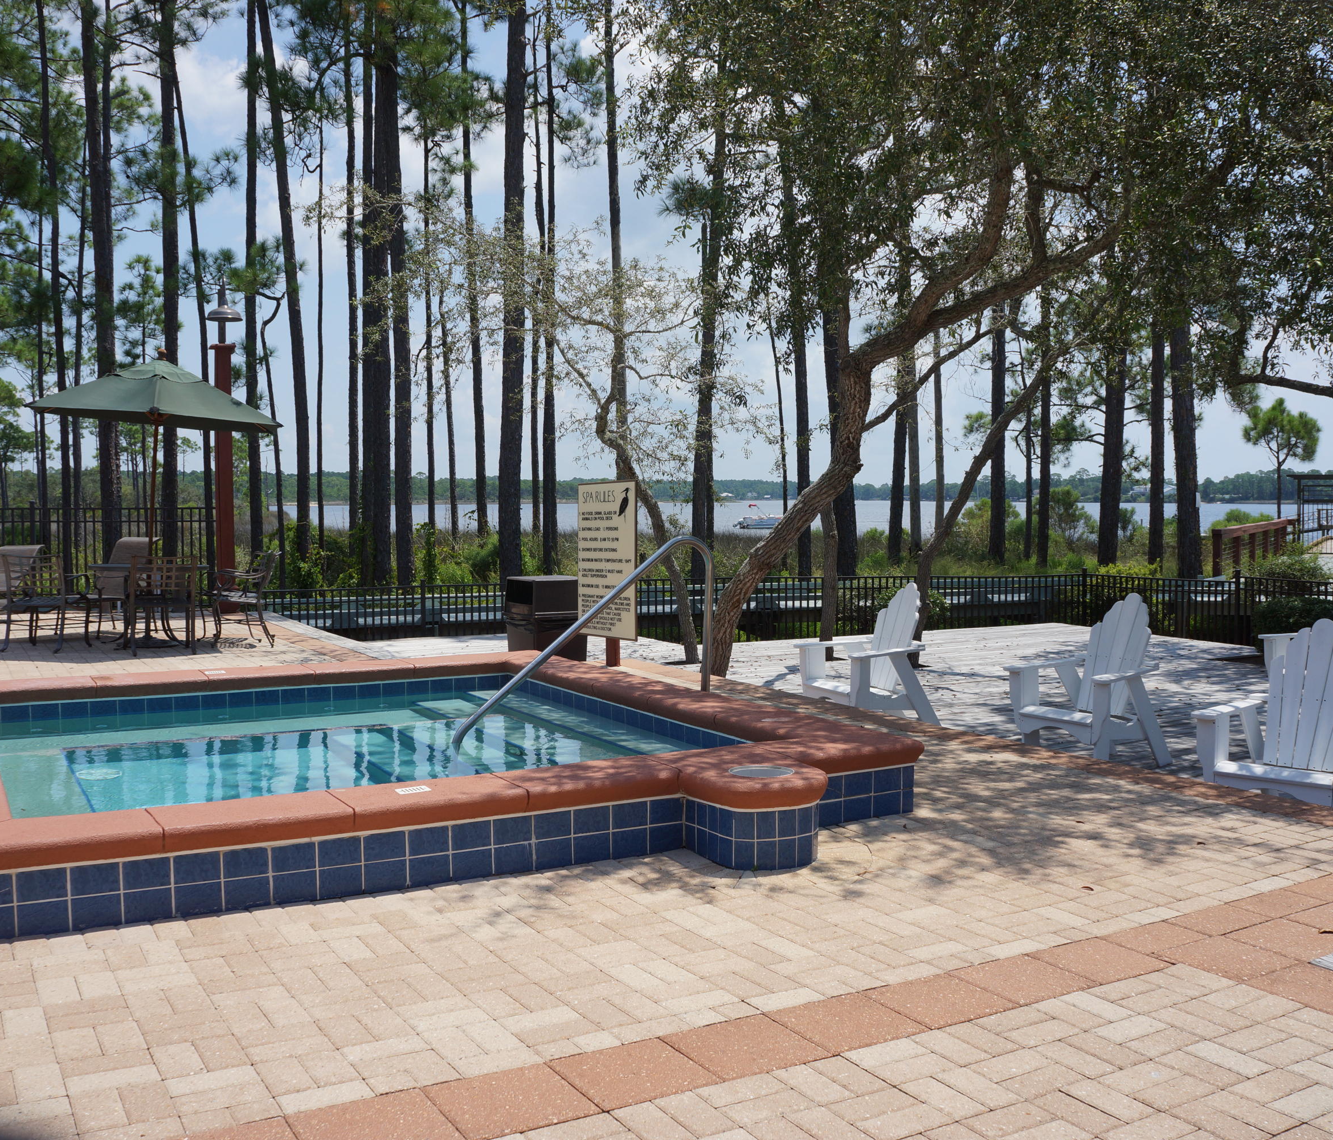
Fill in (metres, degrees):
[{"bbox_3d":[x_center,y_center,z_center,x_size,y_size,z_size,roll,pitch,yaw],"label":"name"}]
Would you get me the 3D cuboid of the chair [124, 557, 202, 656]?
[{"bbox_3d":[-4.407,0.285,11.139,0.600,0.860,0.620,-1,3,-18],"label":"chair"}]

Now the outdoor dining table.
[{"bbox_3d":[-4.720,0.320,11.666,1.070,0.730,1.070,-1,3,-23],"label":"outdoor dining table"}]

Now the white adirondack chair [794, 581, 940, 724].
[{"bbox_3d":[1.358,0.591,8.400,0.867,1.002,0.765,-2,4,-30],"label":"white adirondack chair"}]

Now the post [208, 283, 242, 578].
[{"bbox_3d":[-5.190,-1.411,15.166,0.420,3.830,0.420,-1,3,-19],"label":"post"}]

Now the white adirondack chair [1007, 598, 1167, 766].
[{"bbox_3d":[2.480,0.644,7.371,0.867,1.002,0.765,-2,4,-35],"label":"white adirondack chair"}]

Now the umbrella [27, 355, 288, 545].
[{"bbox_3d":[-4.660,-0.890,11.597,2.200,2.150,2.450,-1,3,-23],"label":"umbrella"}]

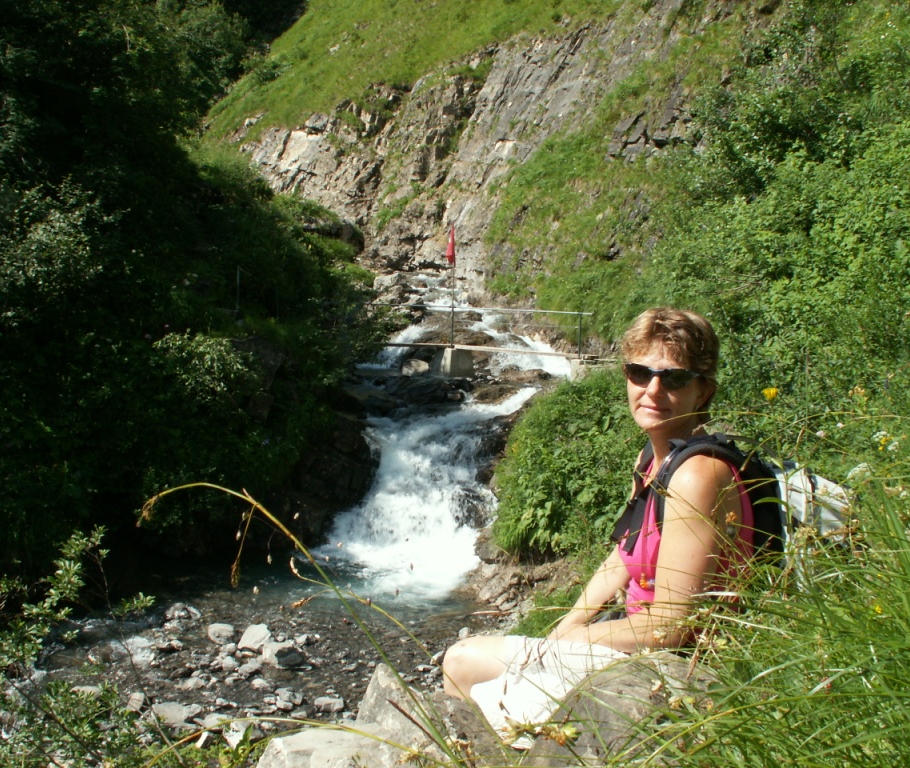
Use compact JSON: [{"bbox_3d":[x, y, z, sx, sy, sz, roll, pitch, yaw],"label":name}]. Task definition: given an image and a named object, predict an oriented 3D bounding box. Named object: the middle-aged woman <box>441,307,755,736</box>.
[{"bbox_3d":[0.270,0.400,2.080,0.640,1.080,0.460,0,4,-7],"label":"middle-aged woman"}]

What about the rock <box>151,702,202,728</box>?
[{"bbox_3d":[-1.910,2.273,7.100,0.310,0.110,0.220,0,4,-6],"label":"rock"}]

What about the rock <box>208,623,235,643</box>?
[{"bbox_3d":[-1.996,2.133,8.850,0.230,0.140,0.190,0,4,-6],"label":"rock"}]

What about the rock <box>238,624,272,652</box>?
[{"bbox_3d":[-1.675,2.126,8.650,0.280,0.160,0.240,0,4,-6],"label":"rock"}]

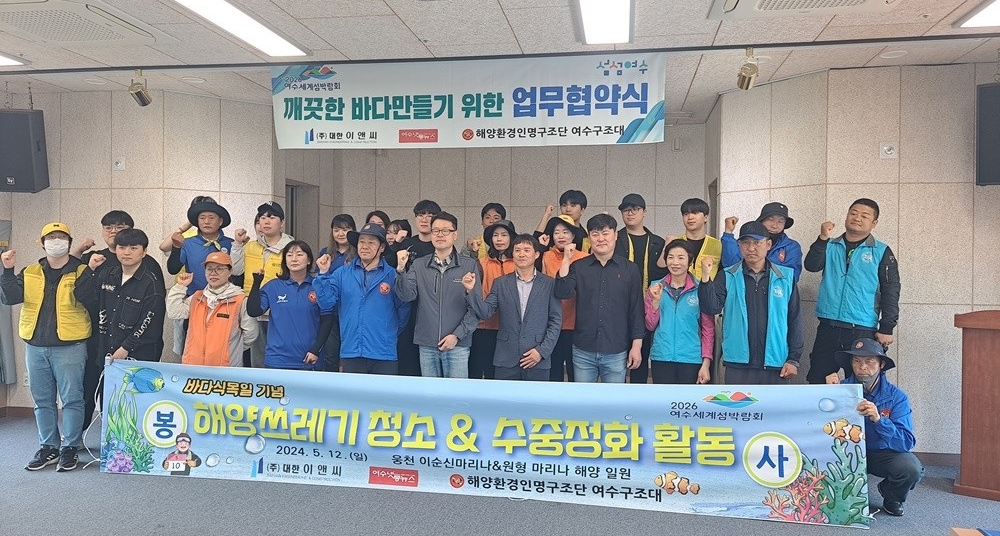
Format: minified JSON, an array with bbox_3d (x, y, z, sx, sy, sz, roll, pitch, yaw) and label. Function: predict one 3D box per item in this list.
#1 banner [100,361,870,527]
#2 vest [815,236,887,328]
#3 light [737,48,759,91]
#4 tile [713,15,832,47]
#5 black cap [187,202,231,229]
[{"bbox_3d":[-0.323,1.050,4.385,4.909,0.800,0.060,1,1,10],"label":"banner"},{"bbox_3d":[2.452,0.094,4.850,0.460,0.610,0.290,5,1,26],"label":"vest"},{"bbox_3d":[1.565,-1.258,4.384,0.125,0.265,0.165,1,1,3],"label":"light"},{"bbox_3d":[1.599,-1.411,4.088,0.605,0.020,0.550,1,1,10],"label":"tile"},{"bbox_3d":[-2.279,-0.426,5.420,0.340,0.190,0.340,0,1,-12],"label":"black cap"}]

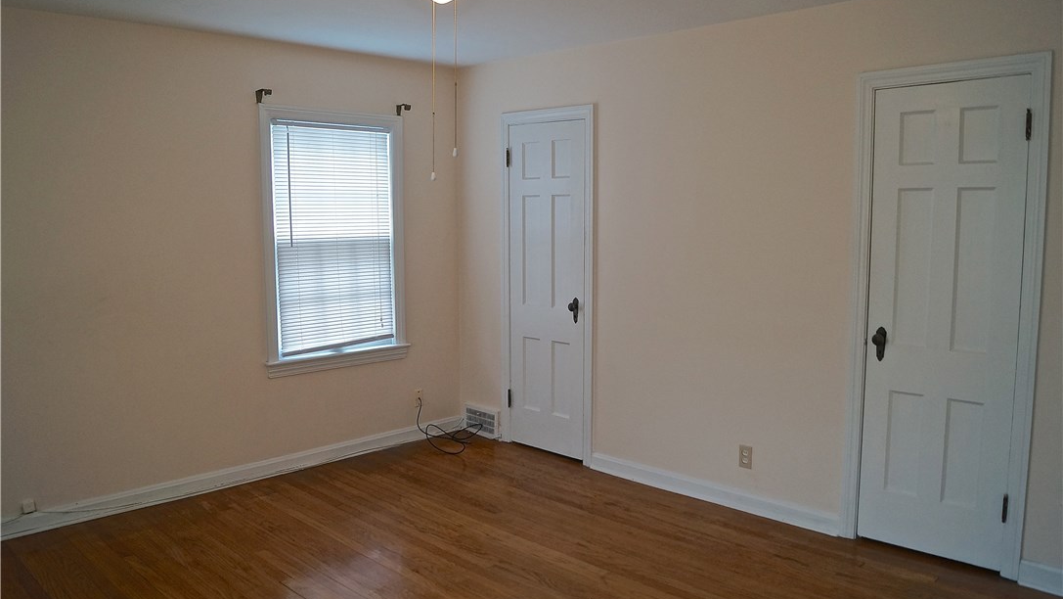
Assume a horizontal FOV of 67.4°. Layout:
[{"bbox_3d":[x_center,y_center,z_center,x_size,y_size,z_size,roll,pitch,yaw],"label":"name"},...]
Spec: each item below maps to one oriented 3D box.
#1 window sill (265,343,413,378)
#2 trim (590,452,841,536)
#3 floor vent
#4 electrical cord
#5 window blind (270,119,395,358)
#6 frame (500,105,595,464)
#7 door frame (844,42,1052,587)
[{"bbox_3d":[-1.167,0.367,4.872,0.095,0.088,1.010,6,8,44],"label":"window sill"},{"bbox_3d":[0.900,1.009,4.250,1.503,0.090,0.020,6,8,44],"label":"trim"},{"bbox_3d":[-0.335,0.825,5.437,0.353,0.198,0.035,6,8,44],"label":"floor vent"},{"bbox_3d":[-0.517,0.803,5.273,0.440,0.285,0.400,6,8,44],"label":"electrical cord"},{"bbox_3d":[-1.172,-0.381,4.824,0.035,1.330,0.810,6,8,44],"label":"window blind"},{"bbox_3d":[0.114,-0.088,4.960,0.766,2.125,0.100,6,8,44],"label":"frame"},{"bbox_3d":[1.738,0.081,3.402,0.738,2.115,0.100,6,8,44],"label":"door frame"}]

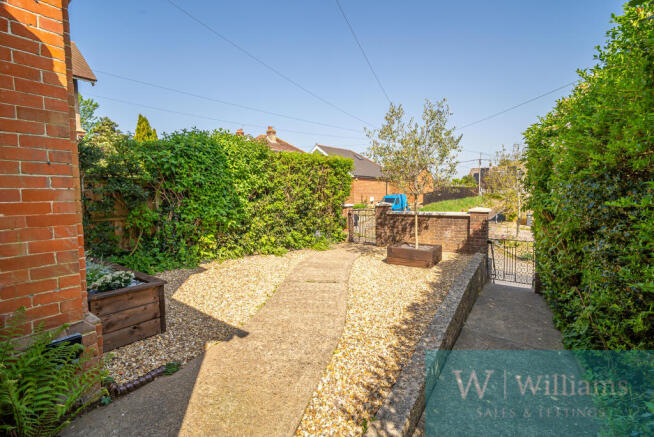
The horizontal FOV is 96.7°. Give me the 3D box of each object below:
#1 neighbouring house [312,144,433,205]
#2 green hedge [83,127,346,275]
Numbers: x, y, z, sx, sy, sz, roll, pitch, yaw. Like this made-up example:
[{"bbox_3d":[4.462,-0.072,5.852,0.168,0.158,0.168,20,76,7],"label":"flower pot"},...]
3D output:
[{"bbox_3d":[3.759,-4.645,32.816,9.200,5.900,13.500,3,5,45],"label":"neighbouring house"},{"bbox_3d":[-2.133,-0.513,6.903,6.100,2.650,1.400,-4,5,-43],"label":"green hedge"}]

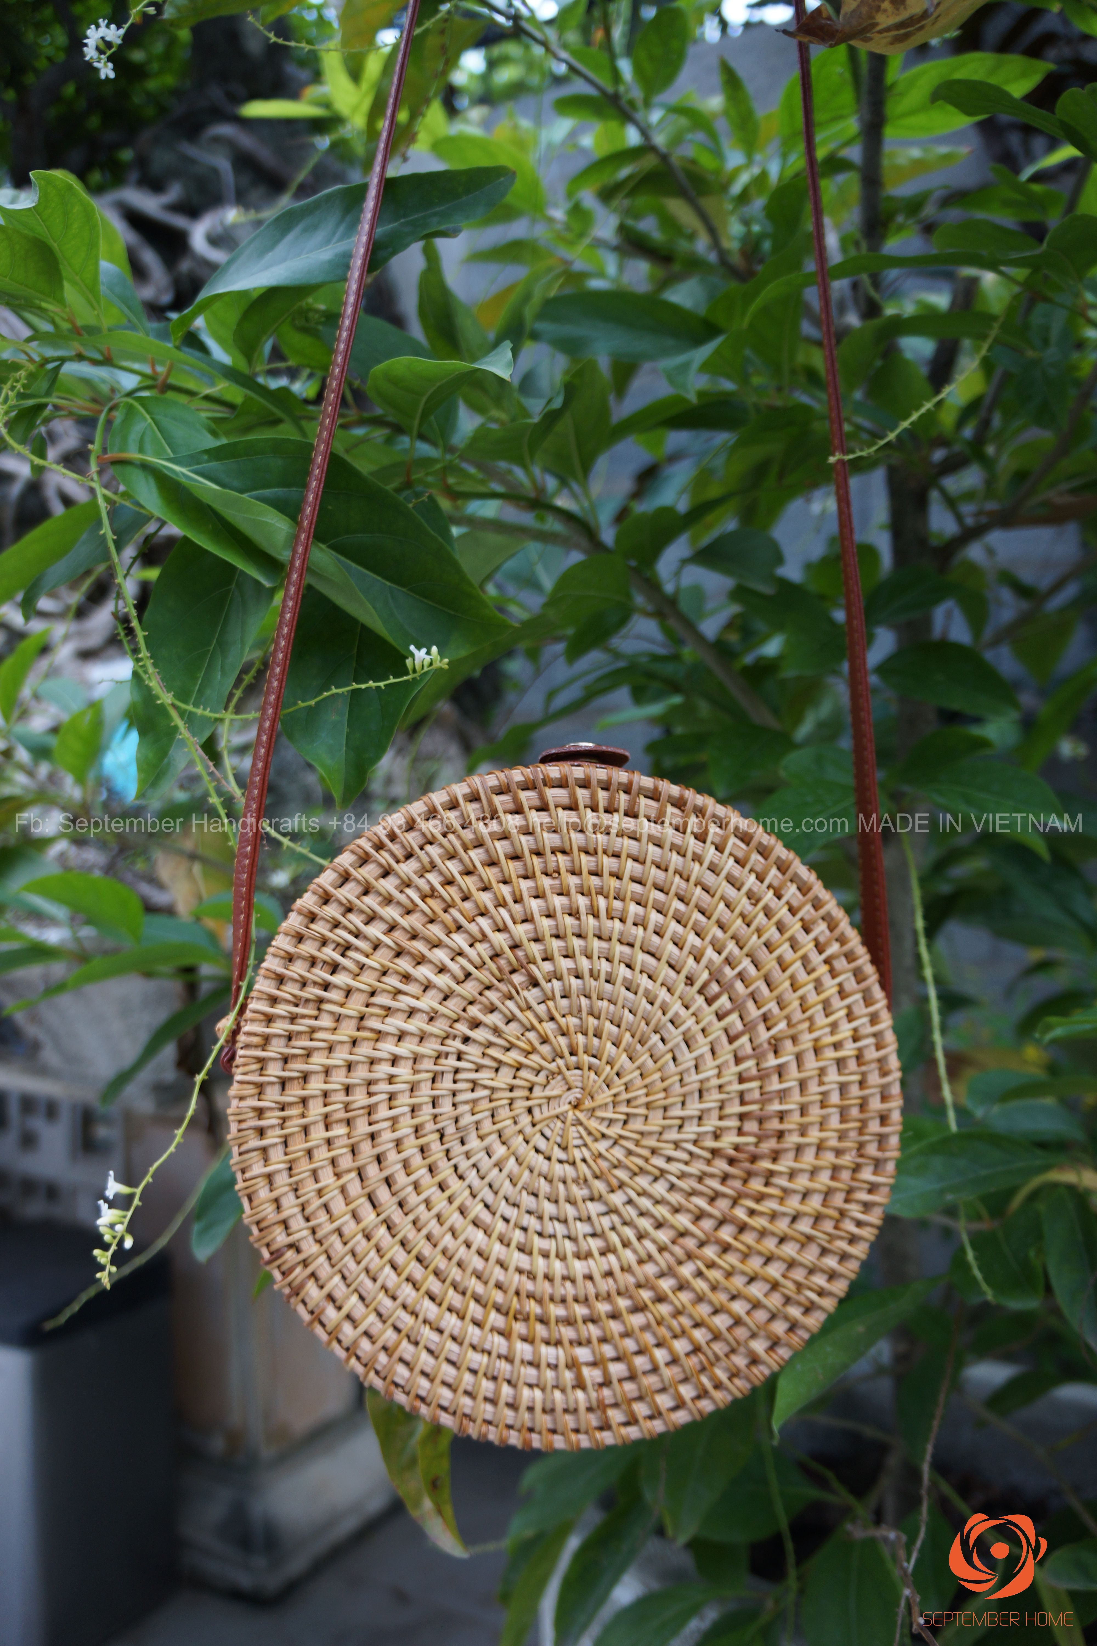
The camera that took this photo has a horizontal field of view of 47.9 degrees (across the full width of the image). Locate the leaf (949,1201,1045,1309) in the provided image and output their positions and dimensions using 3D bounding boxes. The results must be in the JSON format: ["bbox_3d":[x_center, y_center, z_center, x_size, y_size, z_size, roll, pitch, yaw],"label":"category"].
[{"bbox_3d":[0.320,0.306,0.880,0.066,0.081,0.025,-3,-23,8],"label":"leaf"}]

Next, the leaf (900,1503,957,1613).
[{"bbox_3d":[0.231,0.447,0.750,0.037,0.070,0.035,0,-3,0],"label":"leaf"}]

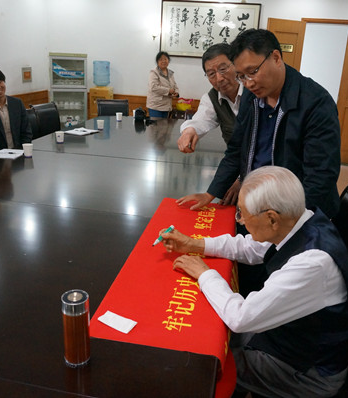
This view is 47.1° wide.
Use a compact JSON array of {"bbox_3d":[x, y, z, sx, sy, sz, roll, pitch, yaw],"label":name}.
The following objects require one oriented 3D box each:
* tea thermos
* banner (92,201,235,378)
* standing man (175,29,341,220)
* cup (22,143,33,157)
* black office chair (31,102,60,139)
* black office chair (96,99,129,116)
[{"bbox_3d":[-0.242,0.323,0.994,0.064,0.185,0.064,2,19,-1],"label":"tea thermos"},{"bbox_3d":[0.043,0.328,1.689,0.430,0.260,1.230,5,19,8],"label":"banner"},{"bbox_3d":[0.396,0.061,1.941,0.480,1.640,0.660,-14,25,-40],"label":"standing man"},{"bbox_3d":[-1.102,-0.360,3.026,0.074,0.090,0.074,2,19,-1],"label":"cup"},{"bbox_3d":[-1.216,-0.532,4.471,0.580,0.990,0.510,6,19,11],"label":"black office chair"},{"bbox_3d":[-0.947,-0.933,5.721,0.500,0.960,0.580,6,19,11],"label":"black office chair"}]

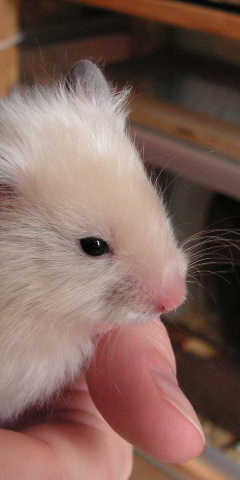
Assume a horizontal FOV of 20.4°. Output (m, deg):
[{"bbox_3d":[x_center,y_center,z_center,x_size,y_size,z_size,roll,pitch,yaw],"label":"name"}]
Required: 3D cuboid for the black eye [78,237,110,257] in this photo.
[{"bbox_3d":[-0.005,0.001,0.144,0.007,0.004,0.004,14,-10,-13],"label":"black eye"}]

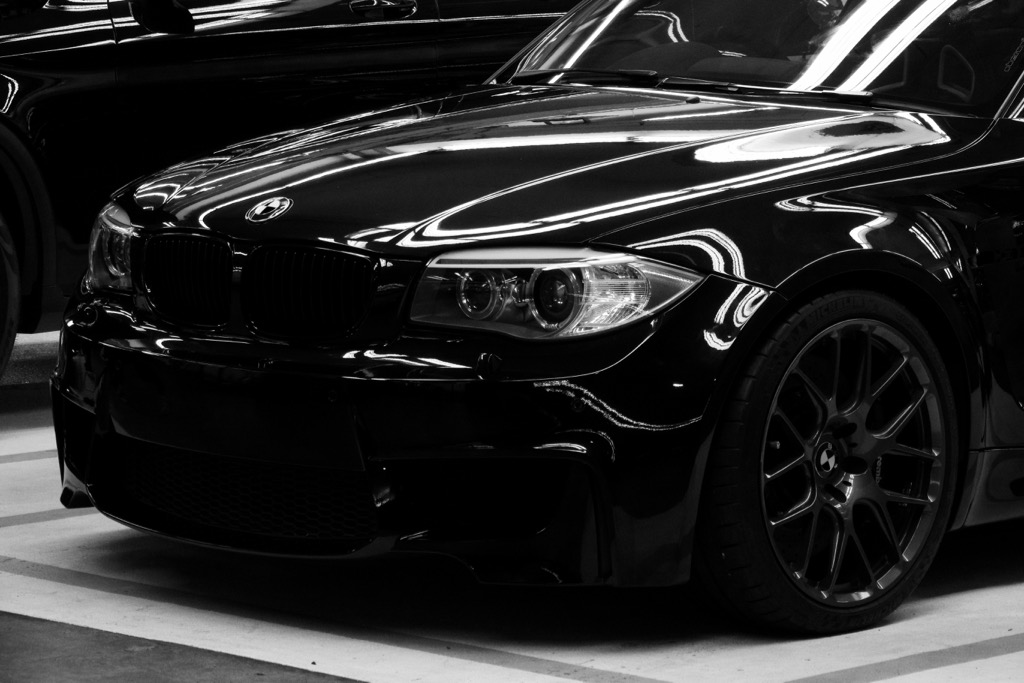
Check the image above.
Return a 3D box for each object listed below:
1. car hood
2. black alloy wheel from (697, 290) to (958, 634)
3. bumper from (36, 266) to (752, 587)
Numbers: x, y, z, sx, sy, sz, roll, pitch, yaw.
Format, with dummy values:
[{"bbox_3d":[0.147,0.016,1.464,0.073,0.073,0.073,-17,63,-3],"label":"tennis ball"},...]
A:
[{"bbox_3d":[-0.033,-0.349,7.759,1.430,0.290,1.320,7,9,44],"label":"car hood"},{"bbox_3d":[0.544,0.205,7.298,0.250,0.650,0.650,7,9,44],"label":"black alloy wheel"},{"bbox_3d":[-0.374,0.100,7.464,1.780,0.550,0.600,7,9,44],"label":"bumper"}]

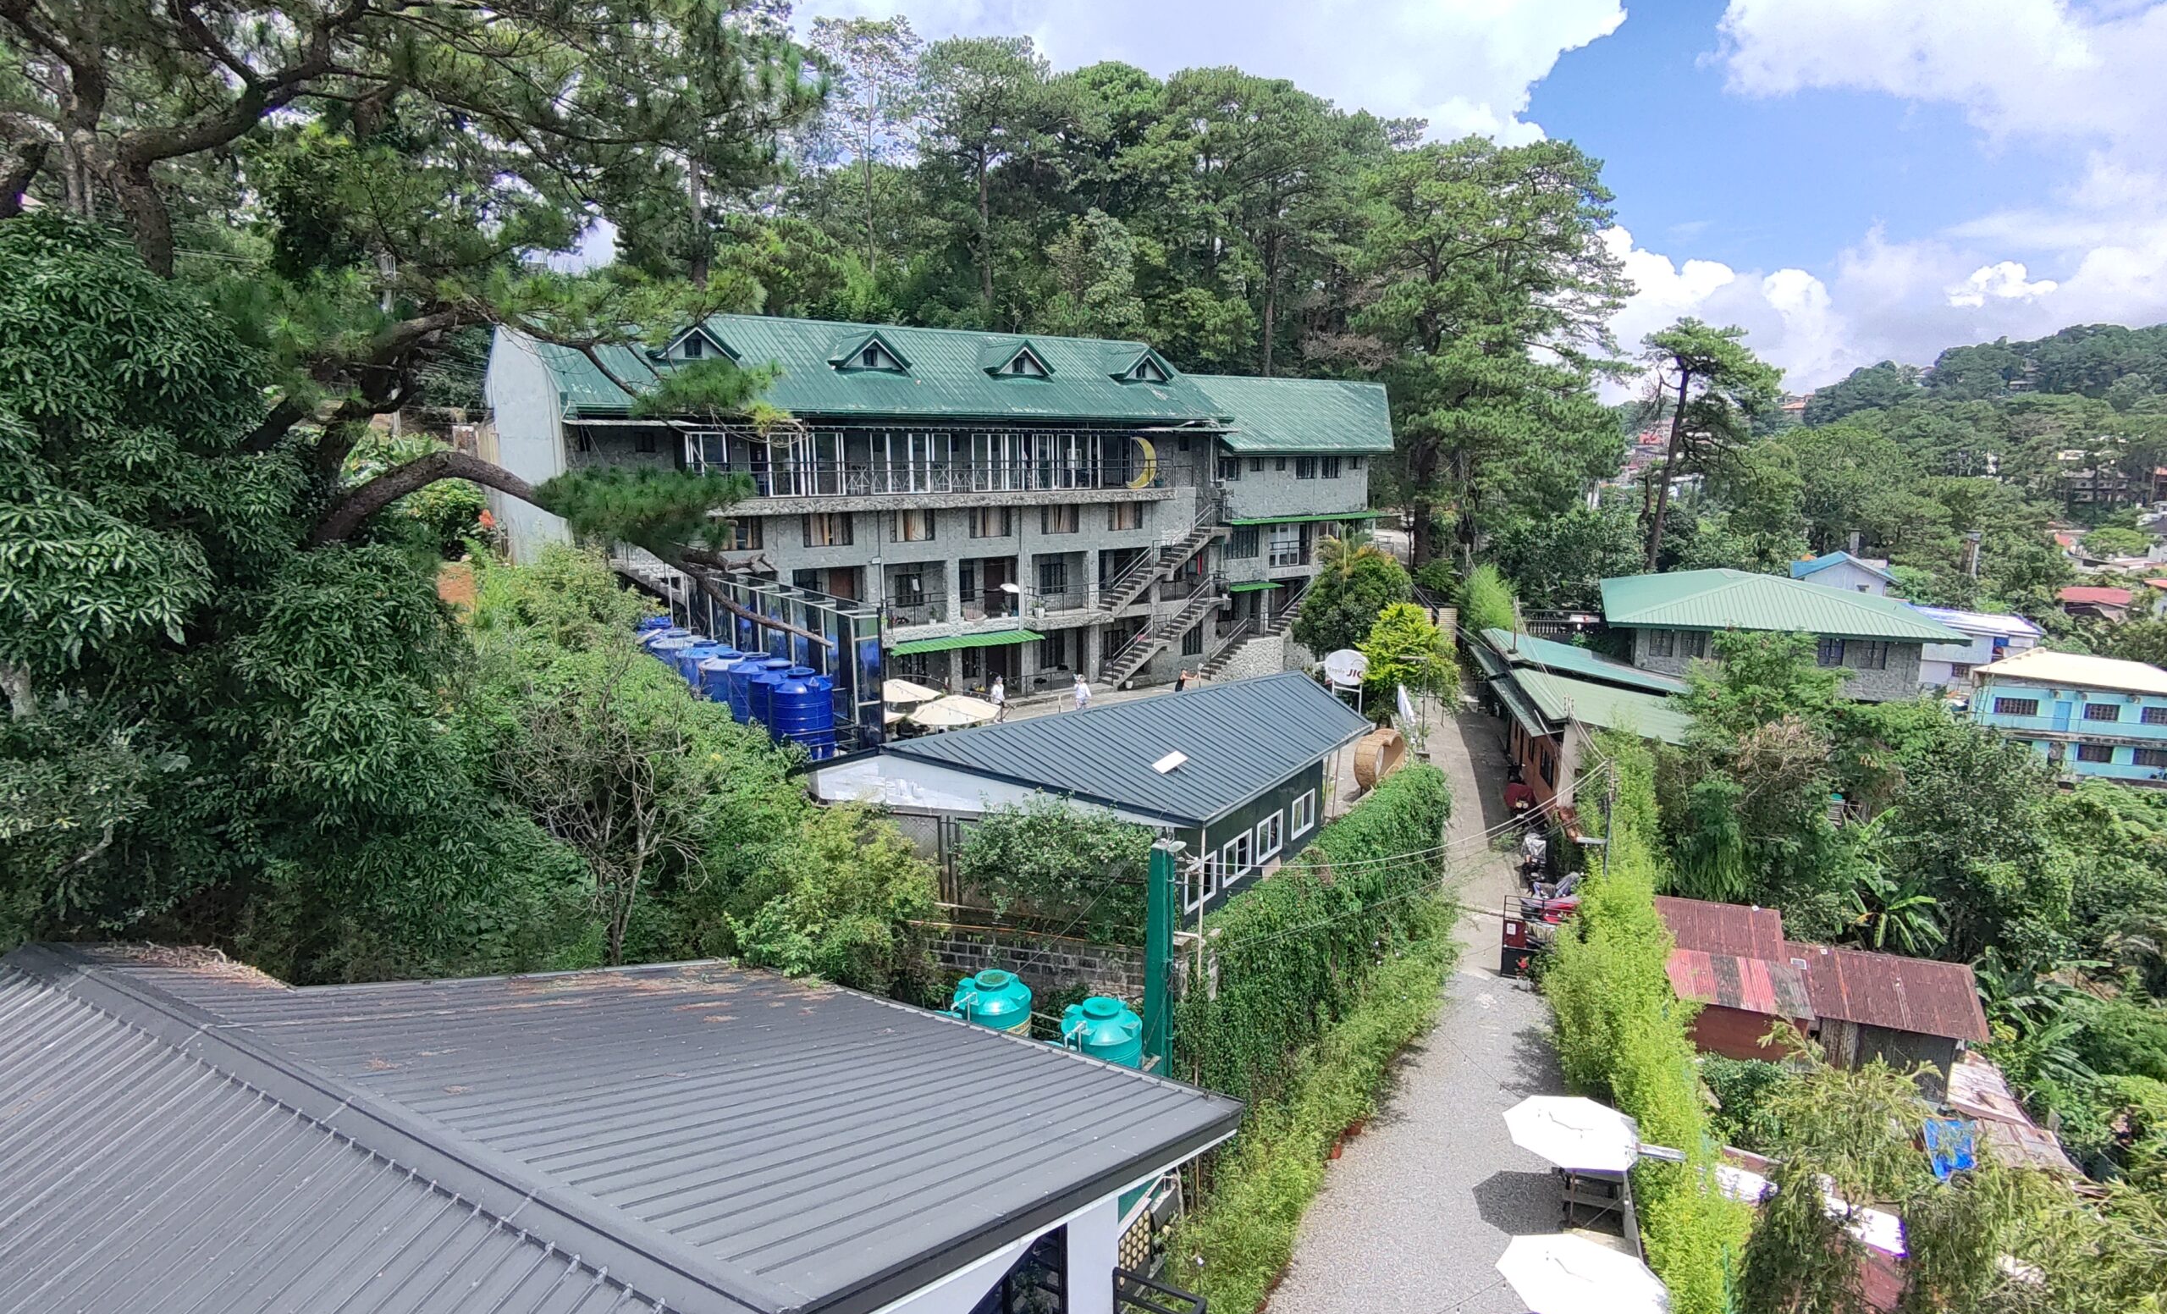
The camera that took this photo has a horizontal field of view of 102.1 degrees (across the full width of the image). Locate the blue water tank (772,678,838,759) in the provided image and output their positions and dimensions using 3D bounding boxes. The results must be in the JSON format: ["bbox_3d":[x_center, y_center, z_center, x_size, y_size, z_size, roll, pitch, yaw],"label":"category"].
[{"bbox_3d":[-6.300,1.222,19.607,1.450,2.000,1.450,0,13,0],"label":"blue water tank"}]

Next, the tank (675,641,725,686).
[{"bbox_3d":[-10.200,0.657,23.738,1.450,2.000,1.450,0,13,0],"label":"tank"}]

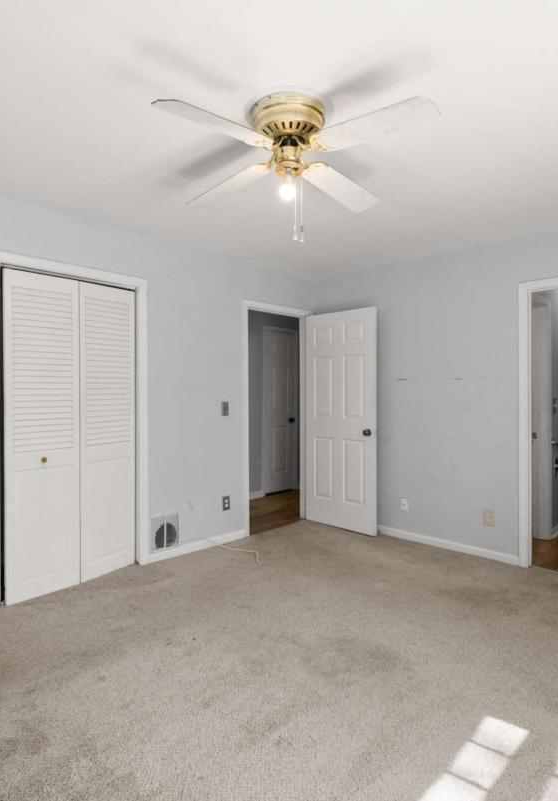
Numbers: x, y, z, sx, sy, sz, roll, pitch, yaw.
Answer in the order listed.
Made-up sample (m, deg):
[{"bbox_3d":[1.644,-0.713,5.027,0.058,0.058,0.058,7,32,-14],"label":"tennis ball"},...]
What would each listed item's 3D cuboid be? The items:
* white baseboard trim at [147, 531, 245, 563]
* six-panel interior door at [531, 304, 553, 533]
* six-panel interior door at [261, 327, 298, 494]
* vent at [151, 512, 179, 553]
[{"bbox_3d":[-0.640,1.181,3.816,0.947,0.070,0.018,0,0,-45],"label":"white baseboard trim"},{"bbox_3d":[2.046,0.196,3.762,0.710,2.020,0.050,0,0,-45],"label":"six-panel interior door"},{"bbox_3d":[0.006,0.184,6.108,0.045,2.050,0.560,0,0,45],"label":"six-panel interior door"},{"bbox_3d":[-0.872,1.018,3.595,0.240,0.270,0.025,0,0,-45],"label":"vent"}]

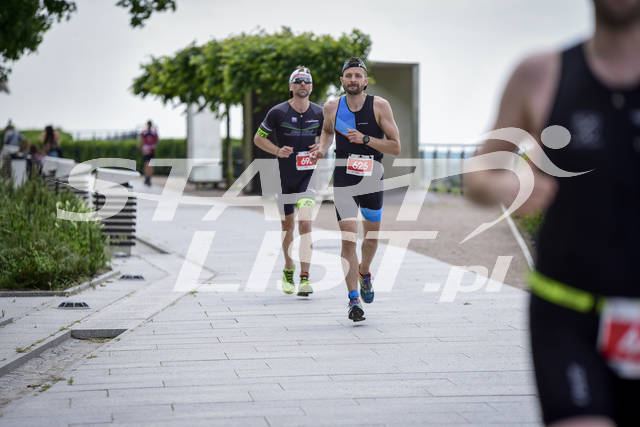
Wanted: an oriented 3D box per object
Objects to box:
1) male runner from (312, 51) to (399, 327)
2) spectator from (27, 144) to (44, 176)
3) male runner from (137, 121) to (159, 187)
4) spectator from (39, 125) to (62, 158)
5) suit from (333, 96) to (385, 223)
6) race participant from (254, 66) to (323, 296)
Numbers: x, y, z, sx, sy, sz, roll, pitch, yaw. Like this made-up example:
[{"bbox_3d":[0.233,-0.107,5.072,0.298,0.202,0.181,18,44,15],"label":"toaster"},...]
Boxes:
[{"bbox_3d":[0.246,-0.168,23.950,0.590,1.770,0.720,0,1,3],"label":"male runner"},{"bbox_3d":[-7.427,-1.255,93.000,0.400,1.080,0.350,1,1,37],"label":"spectator"},{"bbox_3d":[-4.608,-1.597,95.000,0.560,1.760,0.600,0,1,0],"label":"male runner"},{"bbox_3d":[-7.066,-1.483,93.000,0.500,1.630,0.340,0,1,0],"label":"spectator"},{"bbox_3d":[0.259,-0.376,23.900,0.360,0.850,0.320,0,1,3],"label":"suit"},{"bbox_3d":[-0.233,-0.248,27.600,0.560,1.785,0.650,0,1,-2],"label":"race participant"}]

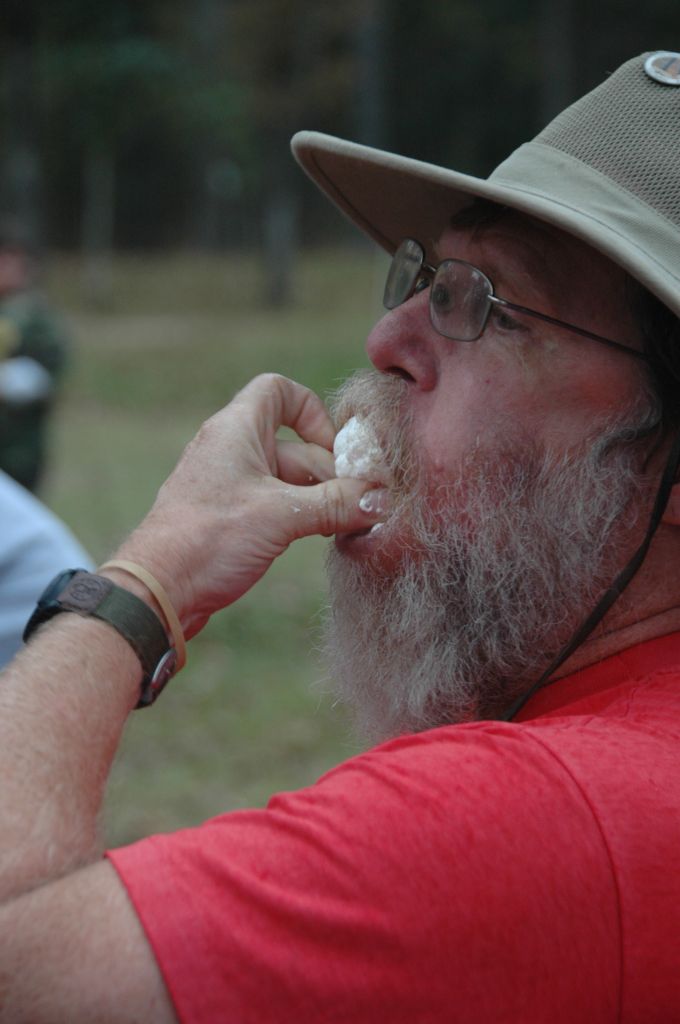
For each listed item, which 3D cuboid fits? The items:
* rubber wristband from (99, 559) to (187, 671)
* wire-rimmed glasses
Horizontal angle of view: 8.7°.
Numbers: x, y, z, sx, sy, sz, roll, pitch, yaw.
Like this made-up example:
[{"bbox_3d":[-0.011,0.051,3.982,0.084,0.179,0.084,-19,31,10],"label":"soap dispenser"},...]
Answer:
[{"bbox_3d":[-0.089,0.047,1.970,0.008,0.058,0.061,-38,0,-27],"label":"rubber wristband"},{"bbox_3d":[0.098,-0.081,2.058,0.140,0.045,0.140,20,2,-25],"label":"wire-rimmed glasses"}]

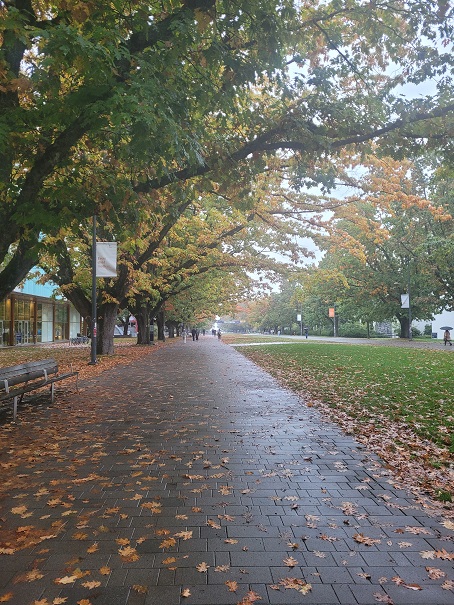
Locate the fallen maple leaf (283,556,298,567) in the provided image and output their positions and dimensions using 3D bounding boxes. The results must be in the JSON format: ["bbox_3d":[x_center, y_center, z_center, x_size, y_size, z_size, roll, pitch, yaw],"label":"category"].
[{"bbox_3d":[0.418,1.704,2.993,0.095,0.020,0.118,0,-3,0],"label":"fallen maple leaf"}]

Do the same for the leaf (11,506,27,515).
[{"bbox_3d":[-1.824,1.823,3.983,0.122,0.025,0.155,1,-4,-23],"label":"leaf"}]

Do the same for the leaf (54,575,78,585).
[{"bbox_3d":[-1.026,1.758,2.886,0.149,0.025,0.096,0,-3,0],"label":"leaf"}]

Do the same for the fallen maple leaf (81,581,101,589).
[{"bbox_3d":[-0.851,1.755,2.826,0.118,0.025,0.089,0,-3,0],"label":"fallen maple leaf"}]

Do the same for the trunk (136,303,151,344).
[{"bbox_3d":[-7.992,2.125,43.500,1.250,3.820,1.250,0,-3,-2],"label":"trunk"}]

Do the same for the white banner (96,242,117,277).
[{"bbox_3d":[-5.254,-1.861,19.900,0.920,1.520,0.030,0,-3,-2],"label":"white banner"}]

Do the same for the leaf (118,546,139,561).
[{"bbox_3d":[-0.699,1.778,3.214,0.133,0.025,0.218,1,-4,-21],"label":"leaf"}]

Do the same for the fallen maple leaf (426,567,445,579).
[{"bbox_3d":[1.303,1.693,2.845,0.105,0.025,0.145,-1,-3,20],"label":"fallen maple leaf"}]

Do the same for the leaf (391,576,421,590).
[{"bbox_3d":[1.114,1.750,2.824,0.184,0.035,0.087,-3,-4,42],"label":"leaf"}]

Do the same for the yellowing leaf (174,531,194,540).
[{"bbox_3d":[-0.333,1.794,3.496,0.139,0.025,0.133,0,-3,0],"label":"yellowing leaf"}]

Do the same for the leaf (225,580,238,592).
[{"bbox_3d":[0.027,1.687,2.706,0.080,0.020,0.108,0,-3,-6],"label":"leaf"}]

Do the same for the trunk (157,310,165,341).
[{"bbox_3d":[-8.783,3.051,60.300,1.050,3.980,1.050,0,-3,-2],"label":"trunk"}]

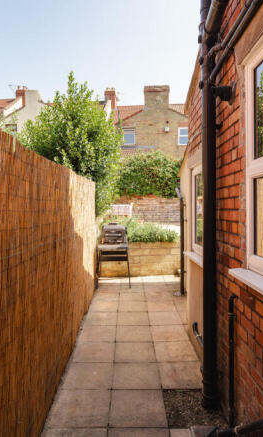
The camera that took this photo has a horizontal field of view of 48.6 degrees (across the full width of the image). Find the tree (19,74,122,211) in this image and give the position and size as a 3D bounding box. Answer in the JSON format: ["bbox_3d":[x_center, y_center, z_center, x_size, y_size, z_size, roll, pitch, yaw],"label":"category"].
[{"bbox_3d":[-1.480,-1.500,7.300,2.500,4.100,2.400,0,2,0],"label":"tree"}]

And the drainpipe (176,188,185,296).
[{"bbox_3d":[0.865,0.420,5.050,0.110,1.870,0.090,0,2,-1],"label":"drainpipe"}]

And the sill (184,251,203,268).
[{"bbox_3d":[0.720,0.445,3.120,0.130,0.040,1.050,0,2,-1],"label":"sill"}]

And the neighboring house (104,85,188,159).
[{"bbox_3d":[1.750,-4.900,23.500,6.800,8.400,7.000,0,2,0],"label":"neighboring house"}]

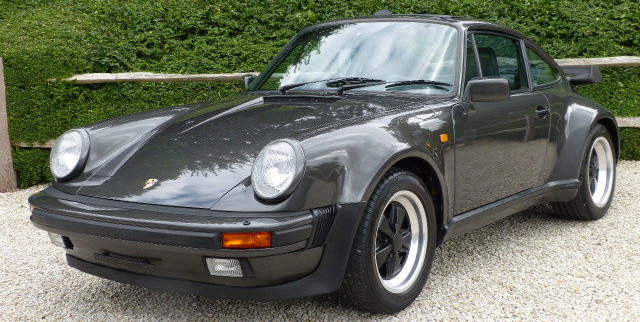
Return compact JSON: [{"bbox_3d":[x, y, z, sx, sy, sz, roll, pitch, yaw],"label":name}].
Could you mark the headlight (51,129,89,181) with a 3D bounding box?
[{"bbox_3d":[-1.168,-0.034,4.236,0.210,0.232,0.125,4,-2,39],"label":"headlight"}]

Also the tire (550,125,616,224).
[{"bbox_3d":[1.668,0.057,5.746,0.250,0.630,0.630,4,9,37],"label":"tire"}]

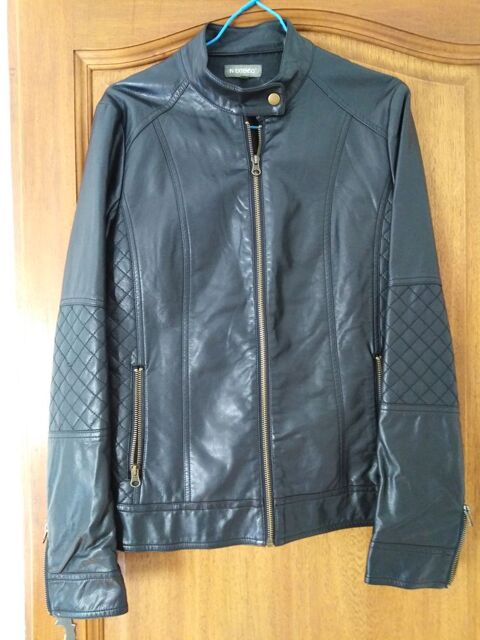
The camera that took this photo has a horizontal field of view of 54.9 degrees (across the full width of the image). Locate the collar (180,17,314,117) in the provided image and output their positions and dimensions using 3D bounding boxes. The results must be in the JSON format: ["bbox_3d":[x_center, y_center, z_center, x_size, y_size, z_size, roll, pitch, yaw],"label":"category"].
[{"bbox_3d":[0.010,-0.338,0.620,0.172,0.150,0.085,-1,1,-2],"label":"collar"}]

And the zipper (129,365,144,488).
[{"bbox_3d":[-0.130,0.135,0.582,0.016,0.152,0.008,2,1,11],"label":"zipper"}]

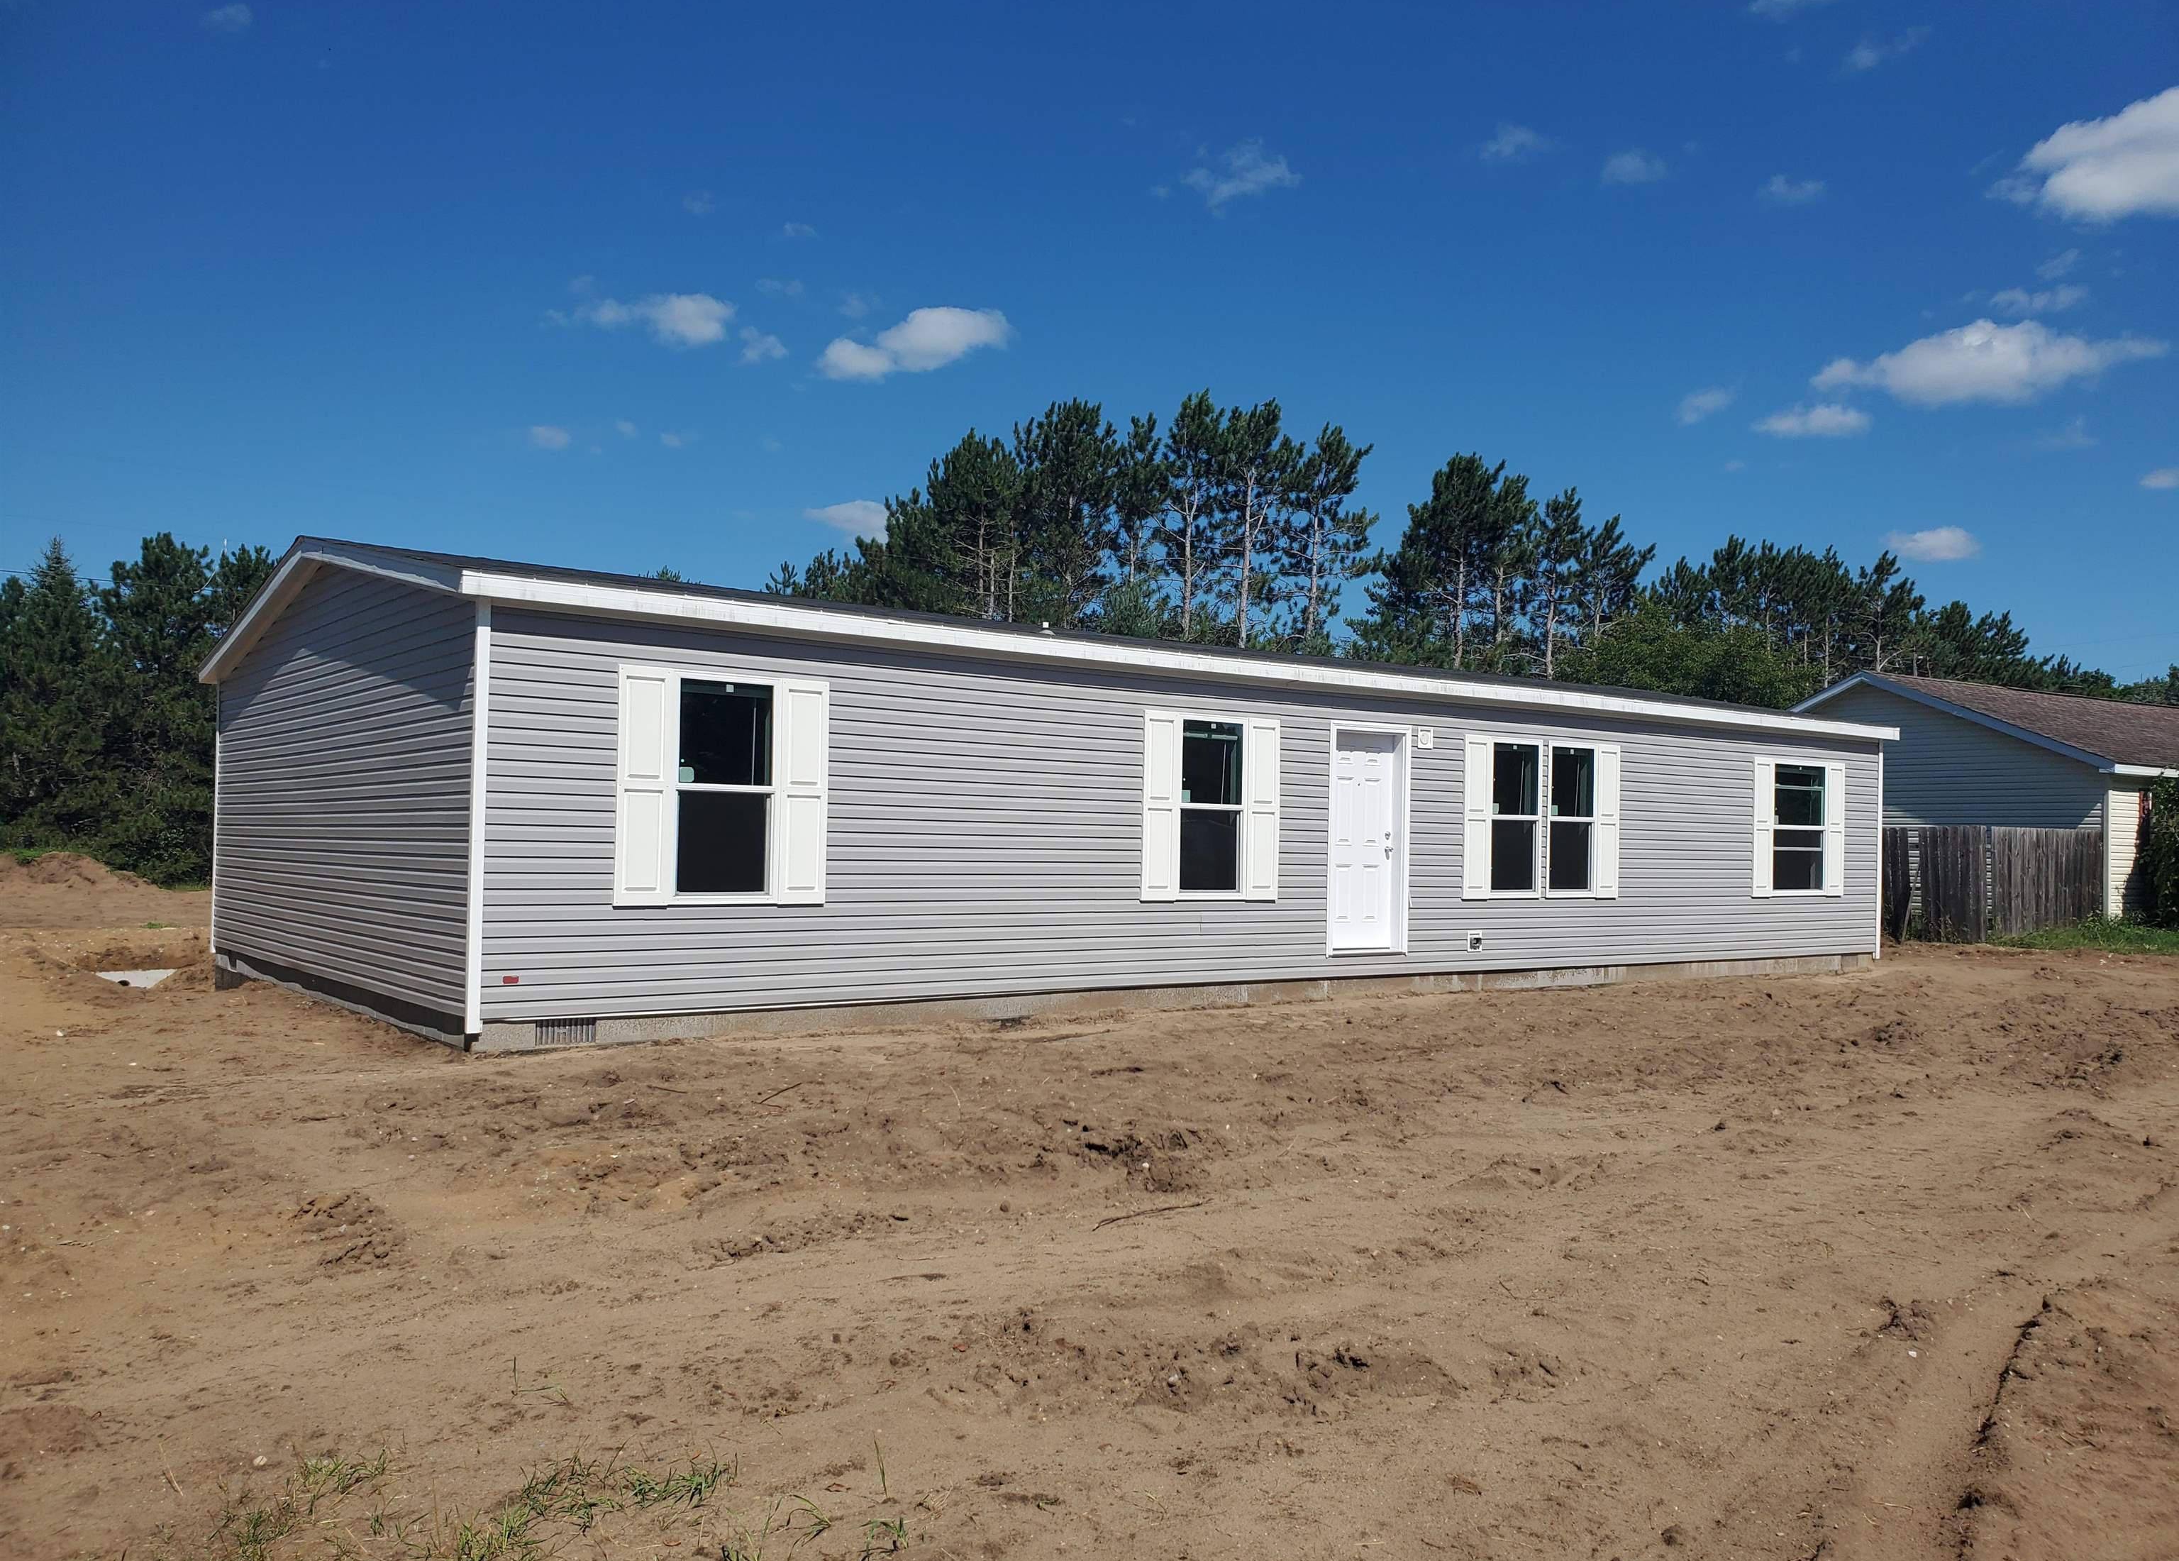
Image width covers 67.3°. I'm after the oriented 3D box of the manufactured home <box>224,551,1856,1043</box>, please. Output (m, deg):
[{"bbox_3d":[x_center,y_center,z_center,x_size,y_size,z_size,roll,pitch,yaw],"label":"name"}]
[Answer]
[{"bbox_3d":[0.570,0.243,18.820,17.600,3.780,8.500,3,-3,-37],"label":"manufactured home"}]

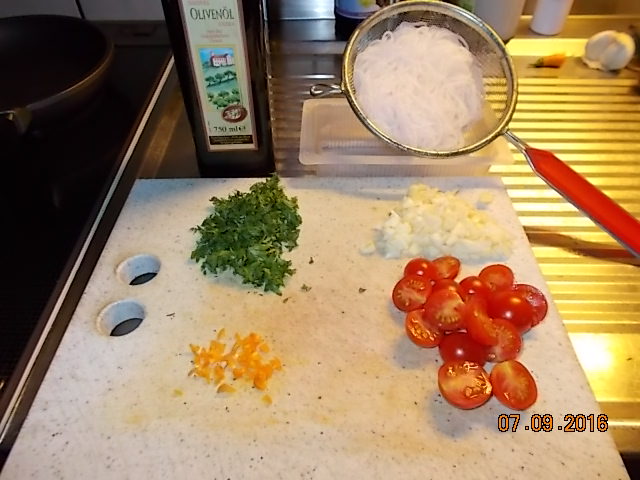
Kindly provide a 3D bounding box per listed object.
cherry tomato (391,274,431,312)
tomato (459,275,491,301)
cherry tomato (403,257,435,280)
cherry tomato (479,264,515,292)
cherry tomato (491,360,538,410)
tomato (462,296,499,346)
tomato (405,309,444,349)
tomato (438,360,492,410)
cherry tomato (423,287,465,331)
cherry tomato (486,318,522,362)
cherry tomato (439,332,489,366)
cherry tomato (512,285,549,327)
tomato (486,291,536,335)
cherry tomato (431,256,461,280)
[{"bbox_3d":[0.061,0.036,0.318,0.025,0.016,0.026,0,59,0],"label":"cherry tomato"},{"bbox_3d":[0.105,0.034,0.325,0.025,0.015,0.025,-1,45,1],"label":"tomato"},{"bbox_3d":[0.070,0.021,0.337,0.022,0.015,0.022,0,45,0],"label":"cherry tomato"},{"bbox_3d":[0.121,0.028,0.327,0.025,0.017,0.025,0,53,0],"label":"cherry tomato"},{"bbox_3d":[0.110,0.083,0.273,0.026,0.017,0.029,0,50,0],"label":"cherry tomato"},{"bbox_3d":[0.099,0.050,0.296,0.018,0.020,0.028,-10,45,-9],"label":"tomato"},{"bbox_3d":[0.067,0.055,0.303,0.026,0.015,0.026,-8,59,8],"label":"tomato"},{"bbox_3d":[0.083,0.084,0.274,0.031,0.017,0.028,-1,60,1],"label":"tomato"},{"bbox_3d":[0.078,0.044,0.303,0.027,0.015,0.027,-1,70,1],"label":"cherry tomato"},{"bbox_3d":[0.112,0.061,0.294,0.026,0.015,0.027,10,68,-10],"label":"cherry tomato"},{"bbox_3d":[0.085,0.067,0.291,0.027,0.016,0.025,0,45,0],"label":"cherry tomato"},{"bbox_3d":[0.136,0.043,0.315,0.026,0.015,0.027,7,49,-6],"label":"cherry tomato"},{"bbox_3d":[0.121,0.046,0.309,0.028,0.018,0.028,0,45,0],"label":"tomato"},{"bbox_3d":[0.088,0.021,0.334,0.022,0.017,0.023,-8,50,8],"label":"cherry tomato"}]

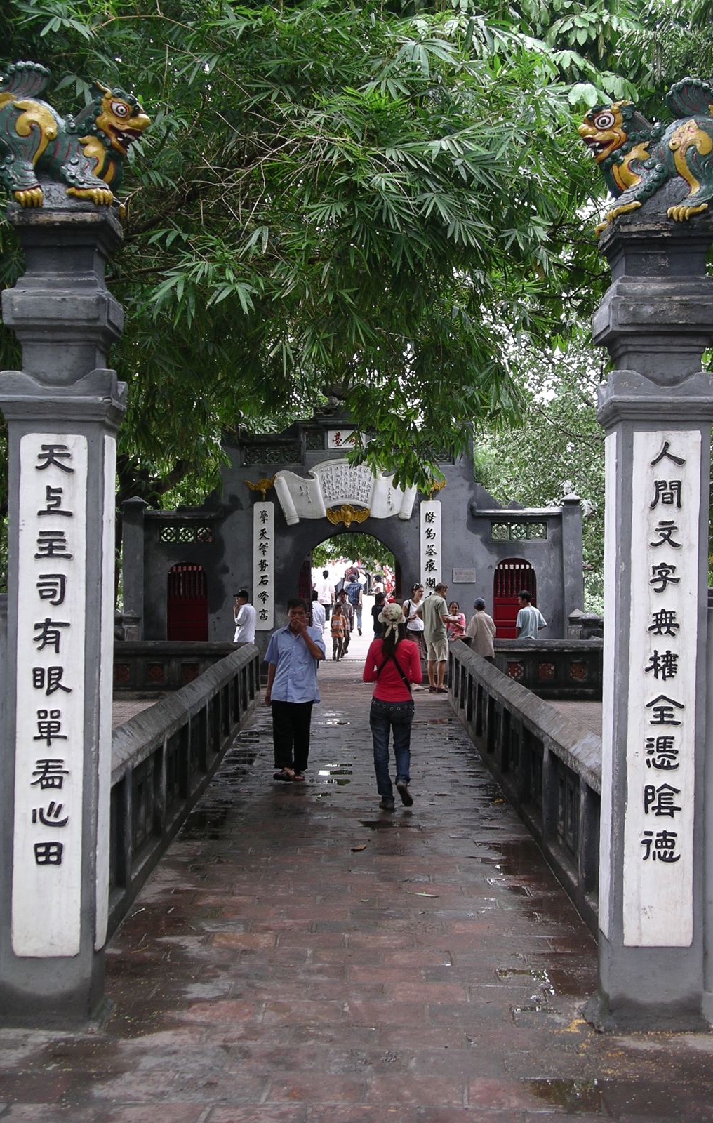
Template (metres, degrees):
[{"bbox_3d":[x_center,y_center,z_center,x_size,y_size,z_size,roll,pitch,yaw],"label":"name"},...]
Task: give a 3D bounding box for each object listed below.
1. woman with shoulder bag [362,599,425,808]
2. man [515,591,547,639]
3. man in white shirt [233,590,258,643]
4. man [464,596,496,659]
[{"bbox_3d":[0.292,1.151,13.550,0.490,1.660,0.420,0,0,0],"label":"woman with shoulder bag"},{"bbox_3d":[2.600,1.230,25.200,0.490,1.580,0.310,1,0,-30],"label":"man"},{"bbox_3d":[-1.680,1.210,25.500,0.340,1.570,0.440,0,0,32],"label":"man in white shirt"},{"bbox_3d":[1.735,1.255,23.500,0.460,1.530,0.330,0,0,-18],"label":"man"}]

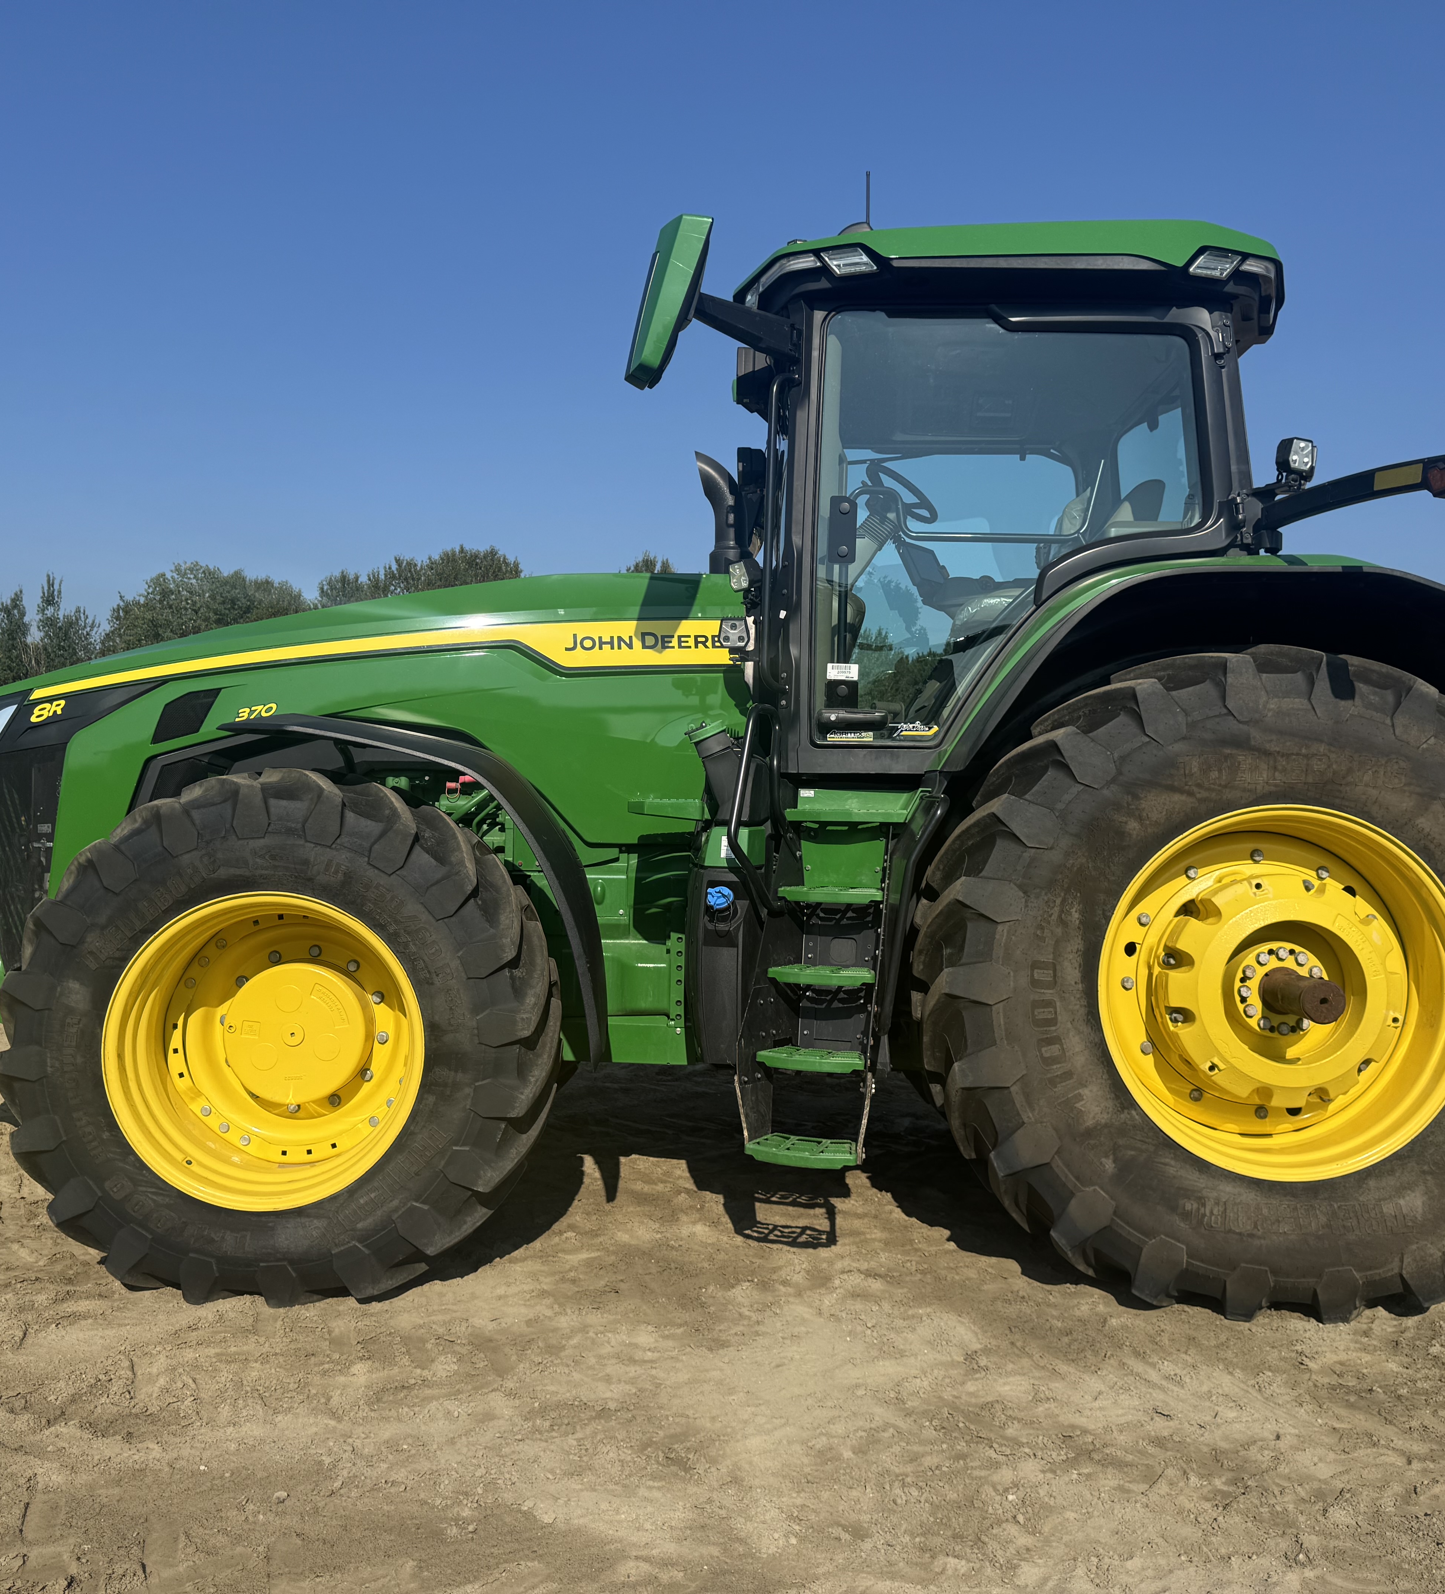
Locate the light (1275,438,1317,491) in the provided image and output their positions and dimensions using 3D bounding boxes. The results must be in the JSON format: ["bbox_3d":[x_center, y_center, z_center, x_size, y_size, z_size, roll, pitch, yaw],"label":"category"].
[{"bbox_3d":[1.869,-1.082,4.800,0.105,0.160,0.090,2,-2,-27],"label":"light"}]

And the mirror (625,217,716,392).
[{"bbox_3d":[-0.158,-1.439,4.300,0.125,0.470,0.250,18,-5,-15],"label":"mirror"}]

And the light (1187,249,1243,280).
[{"bbox_3d":[1.613,-1.743,4.820,0.170,0.090,0.075,1,-2,-7],"label":"light"}]

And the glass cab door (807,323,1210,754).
[{"bbox_3d":[0.955,-0.900,4.930,1.290,1.410,0.110,1,-2,0],"label":"glass cab door"}]

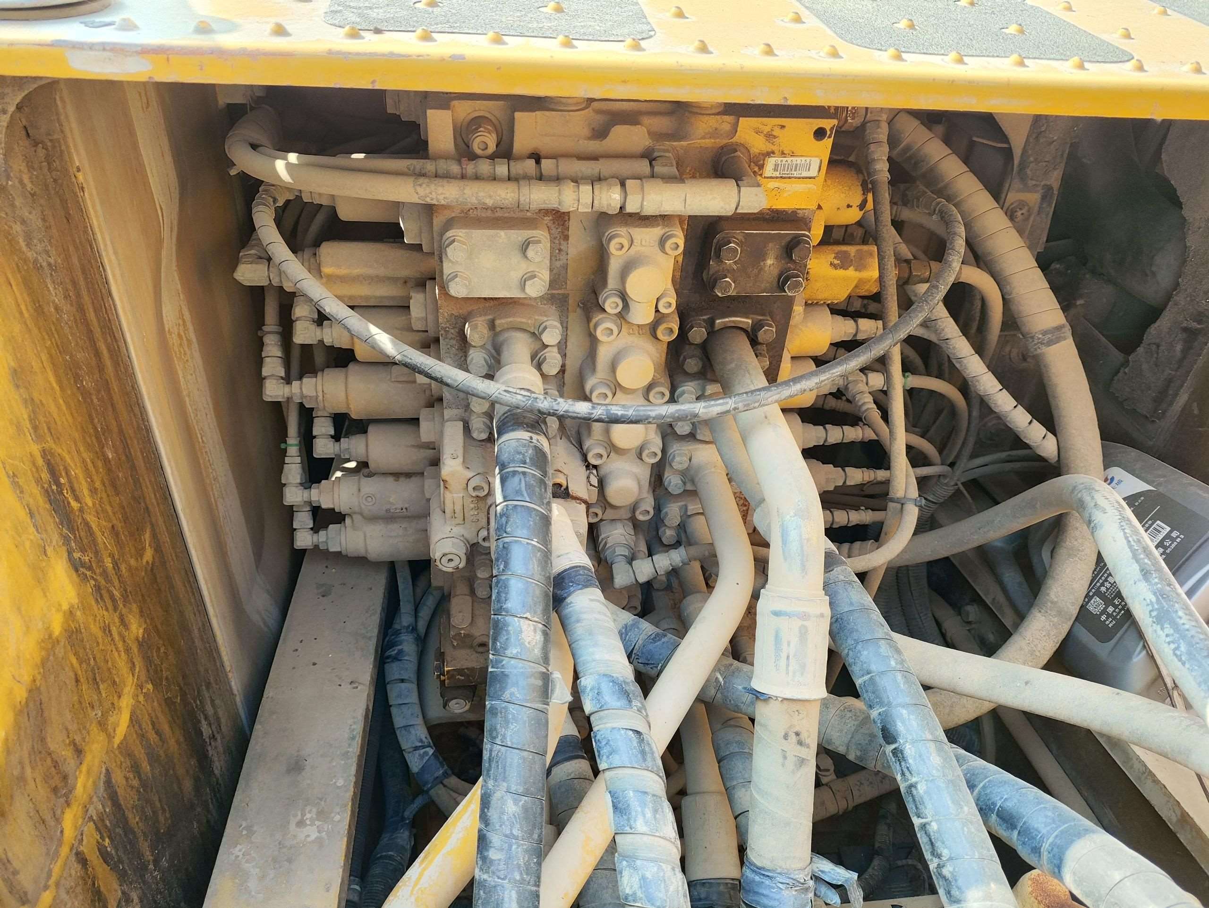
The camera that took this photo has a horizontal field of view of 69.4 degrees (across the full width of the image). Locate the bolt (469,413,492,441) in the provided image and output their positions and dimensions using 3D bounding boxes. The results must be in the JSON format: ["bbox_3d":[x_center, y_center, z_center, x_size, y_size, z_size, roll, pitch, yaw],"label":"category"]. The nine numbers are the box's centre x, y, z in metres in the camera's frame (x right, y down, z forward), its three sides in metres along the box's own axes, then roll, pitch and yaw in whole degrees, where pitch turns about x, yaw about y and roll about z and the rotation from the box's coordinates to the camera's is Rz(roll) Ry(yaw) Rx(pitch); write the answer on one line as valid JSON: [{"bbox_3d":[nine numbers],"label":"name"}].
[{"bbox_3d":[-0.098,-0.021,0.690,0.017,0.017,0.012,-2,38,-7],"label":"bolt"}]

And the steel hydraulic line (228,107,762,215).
[{"bbox_3d":[-0.079,-0.204,0.595,0.356,0.037,0.153,-2,38,-7],"label":"steel hydraulic line"}]

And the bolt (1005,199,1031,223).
[{"bbox_3d":[0.369,-0.216,0.779,0.020,0.020,0.010,-2,38,-7],"label":"bolt"}]

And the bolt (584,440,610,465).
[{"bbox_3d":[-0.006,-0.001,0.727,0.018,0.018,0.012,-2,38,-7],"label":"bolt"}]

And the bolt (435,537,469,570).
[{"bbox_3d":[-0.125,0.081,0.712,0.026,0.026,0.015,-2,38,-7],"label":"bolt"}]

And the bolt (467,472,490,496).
[{"bbox_3d":[-0.099,0.024,0.685,0.017,0.017,0.011,-2,38,-7],"label":"bolt"}]

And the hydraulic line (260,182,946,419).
[{"bbox_3d":[0.028,-0.118,0.656,0.552,0.046,0.189,-4,80,-13],"label":"hydraulic line"}]

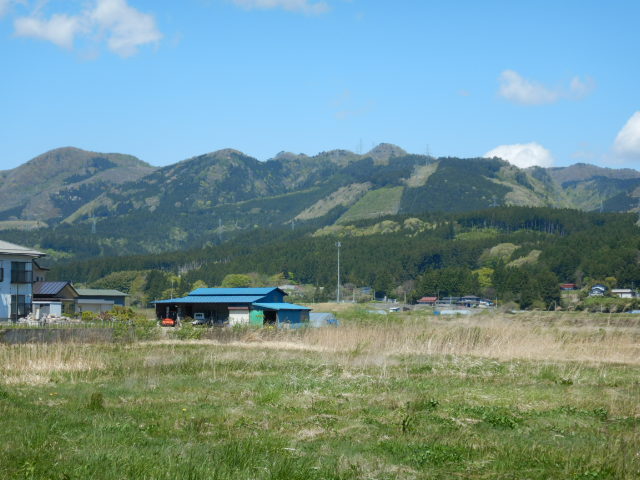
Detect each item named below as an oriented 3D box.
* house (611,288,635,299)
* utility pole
[{"bbox_3d":[147.179,26.211,700.000,9.315,4.657,6.488,-2,-3,27],"label":"house"},{"bbox_3d":[9.053,14.853,680.000,2.400,29.235,2.400,0,-3,0],"label":"utility pole"}]

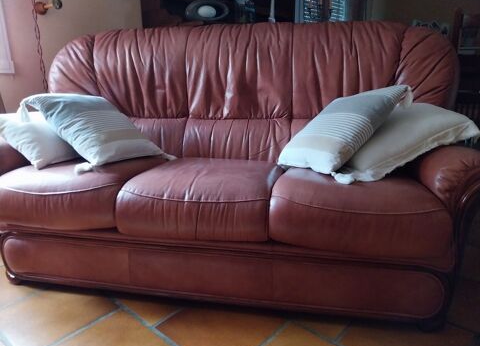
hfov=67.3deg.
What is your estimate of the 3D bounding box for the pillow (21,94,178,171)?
[{"bbox_3d":[-0.651,-0.214,1.681,0.430,0.130,0.410,41,29,8],"label":"pillow"}]

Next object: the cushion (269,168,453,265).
[{"bbox_3d":[0.412,0.090,1.361,0.545,0.198,0.545,2,15,12],"label":"cushion"}]

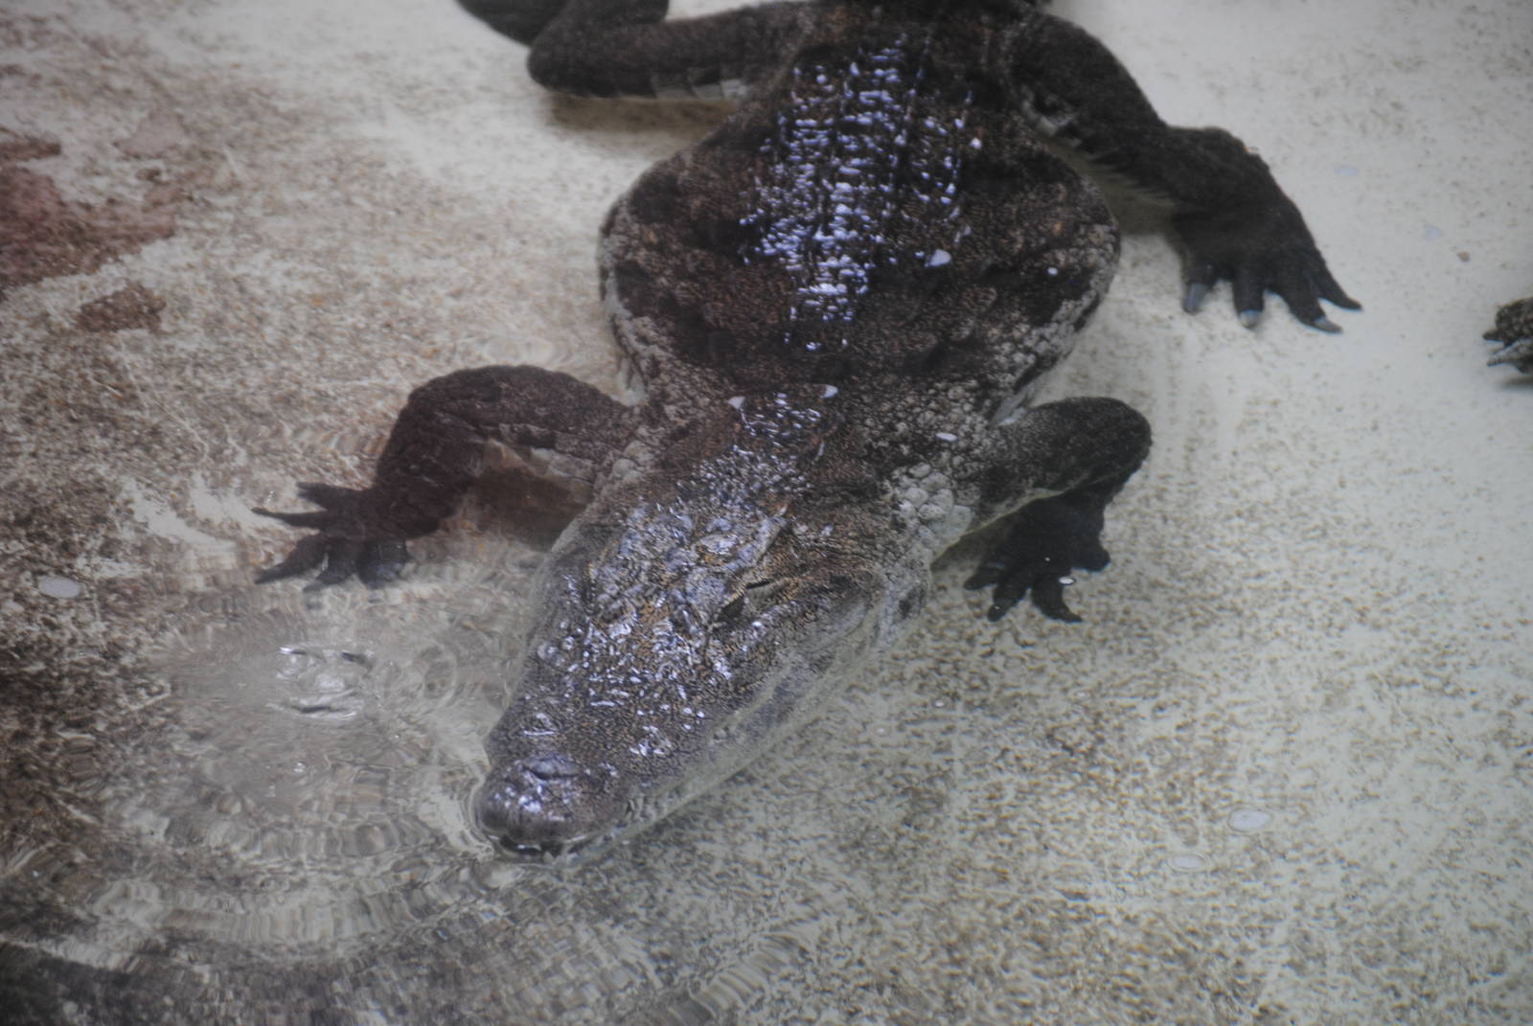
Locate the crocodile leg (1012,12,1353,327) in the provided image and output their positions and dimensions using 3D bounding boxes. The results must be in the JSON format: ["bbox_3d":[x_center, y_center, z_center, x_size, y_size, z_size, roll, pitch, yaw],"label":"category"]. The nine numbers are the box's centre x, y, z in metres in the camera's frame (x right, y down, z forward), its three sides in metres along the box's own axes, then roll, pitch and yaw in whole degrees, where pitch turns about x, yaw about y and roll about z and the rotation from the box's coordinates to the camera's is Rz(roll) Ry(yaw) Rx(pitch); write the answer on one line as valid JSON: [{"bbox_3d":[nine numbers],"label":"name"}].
[{"bbox_3d":[0.346,-0.285,5.350,0.300,0.150,0.260,-5,38,-6],"label":"crocodile leg"}]

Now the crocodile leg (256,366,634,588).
[{"bbox_3d":[-0.254,-0.028,5.060,0.285,0.150,0.140,7,39,9],"label":"crocodile leg"}]

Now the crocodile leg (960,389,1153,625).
[{"bbox_3d":[0.228,-0.004,5.030,0.155,0.155,0.140,3,38,4],"label":"crocodile leg"}]

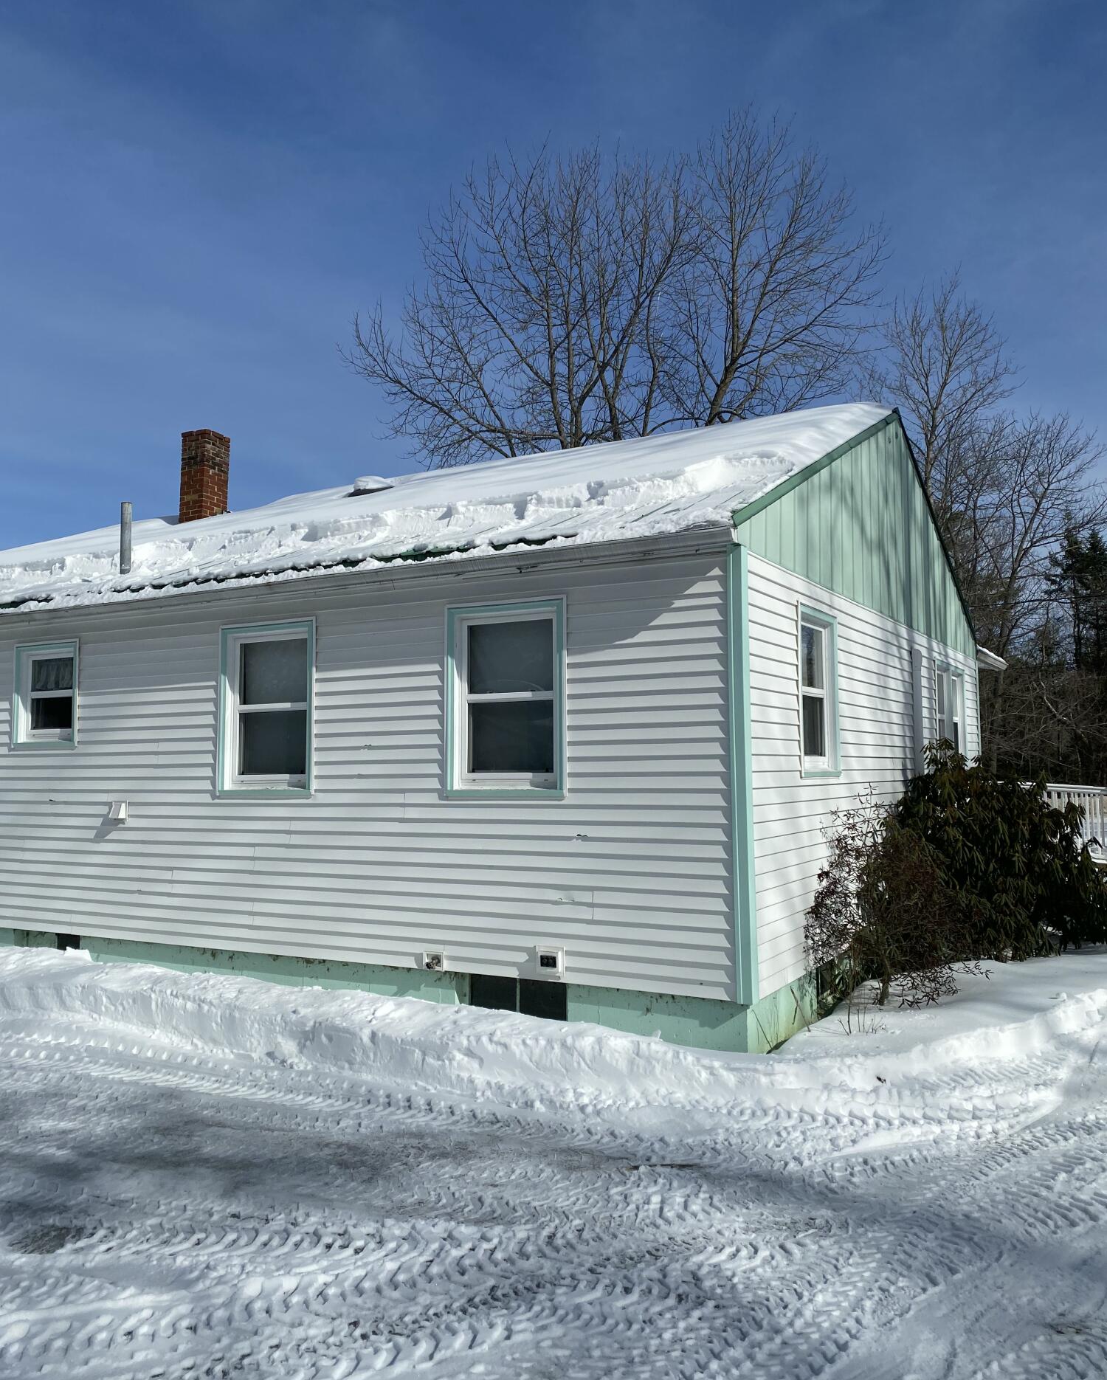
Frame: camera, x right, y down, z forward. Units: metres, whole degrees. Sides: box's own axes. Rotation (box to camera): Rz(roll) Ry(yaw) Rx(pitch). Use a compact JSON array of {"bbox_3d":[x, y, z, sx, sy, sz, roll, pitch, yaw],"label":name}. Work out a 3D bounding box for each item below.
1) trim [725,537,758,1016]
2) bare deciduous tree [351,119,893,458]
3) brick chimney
[{"bbox_3d":[1.118,0.492,6.594,0.095,2.679,0.095,-3,-5,30],"label":"trim"},{"bbox_3d":[1.468,-4.579,23.425,11.280,15.973,10.152,-1,-4,4],"label":"bare deciduous tree"},{"bbox_3d":[-4.619,-2.741,14.743,0.430,1.250,0.420,-3,-5,30],"label":"brick chimney"}]

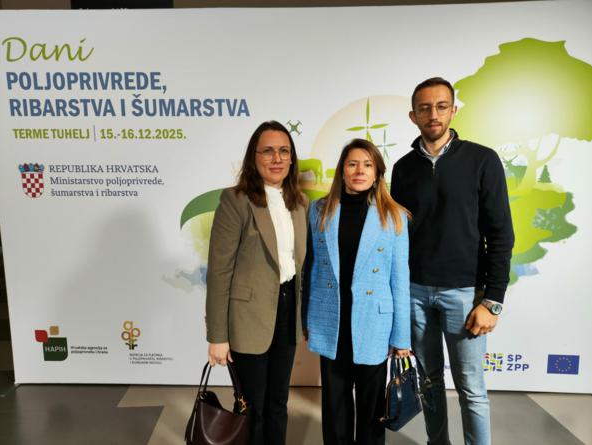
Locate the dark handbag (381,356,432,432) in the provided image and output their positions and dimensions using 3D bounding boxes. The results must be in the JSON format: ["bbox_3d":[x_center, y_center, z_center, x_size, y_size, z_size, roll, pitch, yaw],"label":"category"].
[{"bbox_3d":[0.468,0.709,1.801,0.245,0.275,0.110,-6,8,-41],"label":"dark handbag"}]

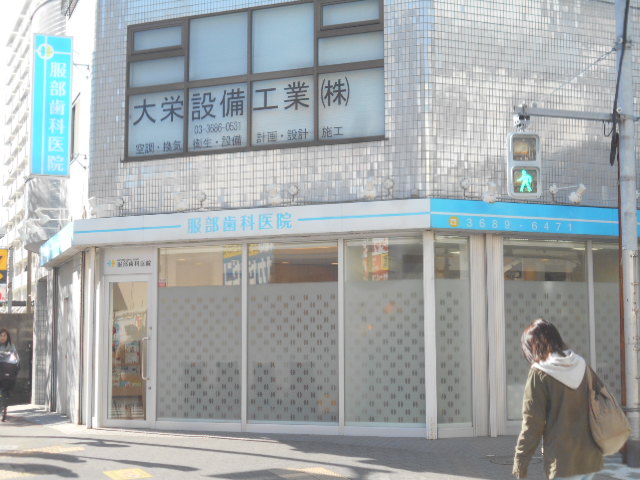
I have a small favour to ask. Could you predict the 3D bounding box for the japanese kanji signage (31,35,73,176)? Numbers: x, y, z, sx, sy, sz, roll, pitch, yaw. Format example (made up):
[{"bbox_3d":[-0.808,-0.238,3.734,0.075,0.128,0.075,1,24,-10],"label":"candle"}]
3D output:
[{"bbox_3d":[-4.004,-2.011,16.031,0.570,2.149,0.180,2,-6,-20],"label":"japanese kanji signage"}]

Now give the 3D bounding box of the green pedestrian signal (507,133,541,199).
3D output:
[{"bbox_3d":[2.100,-0.761,11.000,0.325,0.665,0.150,0,-6,-2],"label":"green pedestrian signal"}]

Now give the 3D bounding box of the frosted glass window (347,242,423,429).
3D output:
[{"bbox_3d":[0.825,1.162,13.811,1.087,2.433,0.080,-3,-7,22],"label":"frosted glass window"}]

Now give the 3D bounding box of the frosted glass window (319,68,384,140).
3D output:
[{"bbox_3d":[0.413,-1.802,14.287,0.936,0.923,0.080,-3,-7,22],"label":"frosted glass window"}]

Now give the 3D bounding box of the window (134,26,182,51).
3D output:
[{"bbox_3d":[-2.352,-2.918,15.532,0.796,0.297,0.080,-3,-7,22],"label":"window"}]

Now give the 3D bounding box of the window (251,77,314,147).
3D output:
[{"bbox_3d":[-0.508,-1.777,14.762,0.925,0.910,0.080,-3,-7,23],"label":"window"}]

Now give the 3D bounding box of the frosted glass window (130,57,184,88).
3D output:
[{"bbox_3d":[-2.372,-2.441,15.631,0.926,0.372,0.080,-3,-7,23],"label":"frosted glass window"}]

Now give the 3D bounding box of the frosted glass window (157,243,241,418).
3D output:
[{"bbox_3d":[-1.674,1.288,14.819,1.329,2.416,0.080,-3,-7,22],"label":"frosted glass window"}]

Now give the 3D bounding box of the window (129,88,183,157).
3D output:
[{"bbox_3d":[-2.374,-1.682,15.553,0.923,0.918,0.080,-3,-7,23],"label":"window"}]

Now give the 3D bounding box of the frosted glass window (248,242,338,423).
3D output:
[{"bbox_3d":[-0.370,1.222,14.293,1.322,2.426,0.080,-3,-7,22],"label":"frosted glass window"}]

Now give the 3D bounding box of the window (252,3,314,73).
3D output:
[{"bbox_3d":[-0.510,-2.777,14.765,0.936,0.912,0.080,-3,-7,22],"label":"window"}]

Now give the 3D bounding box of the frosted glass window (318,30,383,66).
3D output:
[{"bbox_3d":[0.423,-2.564,14.444,0.936,0.390,0.080,-3,-7,23],"label":"frosted glass window"}]

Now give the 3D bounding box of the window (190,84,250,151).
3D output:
[{"bbox_3d":[-1.446,-1.722,15.158,0.937,0.913,0.080,-3,-7,23],"label":"window"}]

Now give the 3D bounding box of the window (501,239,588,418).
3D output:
[{"bbox_3d":[3.019,1.175,14.269,1.317,2.384,0.080,2,-6,-22],"label":"window"}]

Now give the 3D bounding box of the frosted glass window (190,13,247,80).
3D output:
[{"bbox_3d":[-1.439,-2.728,15.139,0.933,0.909,0.080,-3,-7,22],"label":"frosted glass window"}]

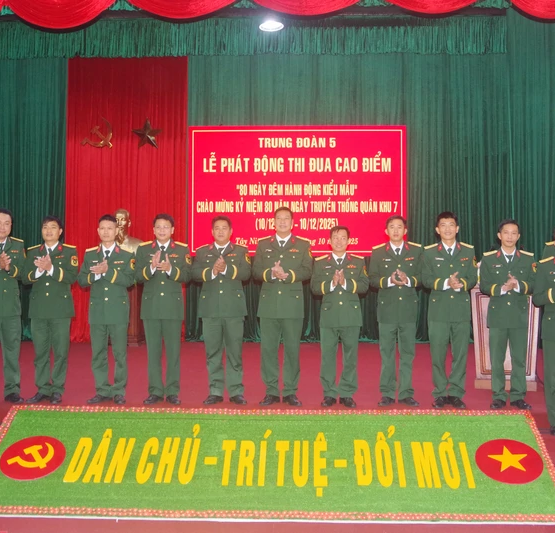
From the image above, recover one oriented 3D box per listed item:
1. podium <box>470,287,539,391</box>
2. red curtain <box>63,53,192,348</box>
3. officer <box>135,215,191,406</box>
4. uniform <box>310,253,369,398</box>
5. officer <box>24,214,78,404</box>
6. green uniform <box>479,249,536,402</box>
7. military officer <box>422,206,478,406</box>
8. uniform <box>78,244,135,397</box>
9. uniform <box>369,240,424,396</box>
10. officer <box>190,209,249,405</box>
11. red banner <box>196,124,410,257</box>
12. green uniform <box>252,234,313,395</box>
[{"bbox_3d":[2.403,0.751,7.359,0.680,1.087,0.480,0,-1,9],"label":"podium"},{"bbox_3d":[-2.362,-1.083,10.800,1.915,4.552,0.200,0,0,2],"label":"red curtain"},{"bbox_3d":[-1.035,0.377,6.250,0.490,1.700,0.400,0,-1,-7],"label":"officer"},{"bbox_3d":[0.552,0.534,6.137,0.518,1.304,0.380,0,-1,6],"label":"uniform"},{"bbox_3d":[-2.071,0.383,6.278,0.484,1.691,0.420,0,-1,-3],"label":"officer"},{"bbox_3d":[2.012,0.507,6.020,0.470,1.360,0.380,0,-1,14],"label":"green uniform"},{"bbox_3d":[1.524,0.378,6.096,0.497,1.726,0.420,0,-1,12],"label":"military officer"},{"bbox_3d":[-1.541,0.495,6.200,0.505,1.390,0.400,0,0,-3],"label":"uniform"},{"bbox_3d":[1.063,0.494,6.199,0.487,1.444,0.380,0,-1,7],"label":"uniform"},{"bbox_3d":[-0.505,0.382,6.150,0.545,1.688,0.460,0,0,0],"label":"officer"},{"bbox_3d":[0.331,-1.215,11.100,3.501,2.102,0.050,0,-1,2],"label":"red banner"},{"bbox_3d":[0.044,0.445,6.080,0.530,1.462,0.410,0,0,2],"label":"green uniform"}]

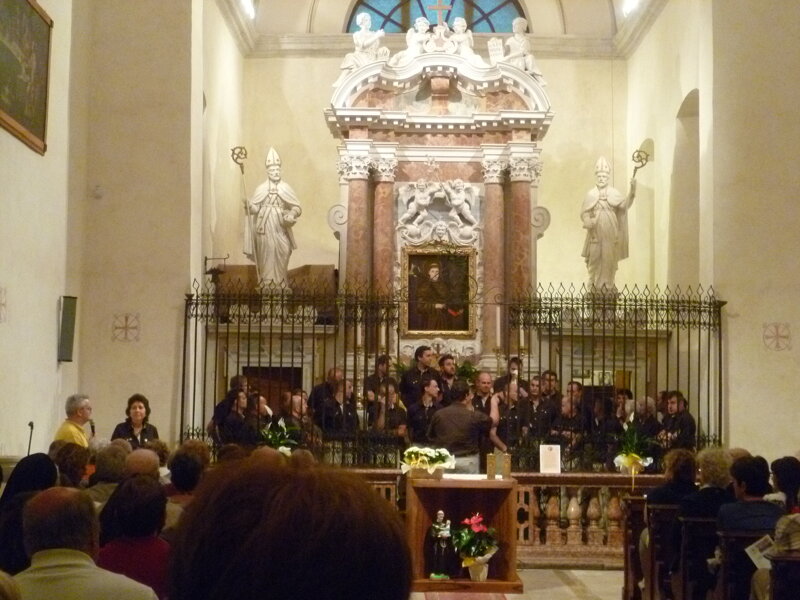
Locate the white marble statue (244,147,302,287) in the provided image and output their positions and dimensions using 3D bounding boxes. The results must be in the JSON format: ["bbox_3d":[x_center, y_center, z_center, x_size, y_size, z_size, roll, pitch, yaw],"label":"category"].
[{"bbox_3d":[-1.729,-1.127,16.423,0.770,1.980,0.580,2,-6,-7],"label":"white marble statue"}]

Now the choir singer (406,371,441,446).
[{"bbox_3d":[0.265,1.747,13.490,0.500,1.740,0.340,7,-8,-44],"label":"choir singer"}]

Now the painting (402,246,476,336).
[{"bbox_3d":[0.519,-0.125,15.800,0.973,1.210,0.100,1,-4,1],"label":"painting"}]

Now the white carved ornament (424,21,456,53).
[{"bbox_3d":[0.546,-3.538,16.200,0.420,0.430,0.220,1,-5,0],"label":"white carved ornament"}]

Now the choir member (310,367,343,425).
[{"bbox_3d":[-0.808,1.615,13.333,0.360,1.720,0.470,-2,-5,31],"label":"choir member"}]

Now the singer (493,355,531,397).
[{"bbox_3d":[1.288,1.527,13.933,0.480,1.720,0.360,0,-5,9],"label":"singer"}]

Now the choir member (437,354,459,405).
[{"bbox_3d":[0.557,1.493,13.732,0.470,1.740,0.330,2,-5,-17],"label":"choir member"}]

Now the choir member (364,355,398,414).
[{"bbox_3d":[-0.203,1.504,13.933,0.460,1.720,0.330,2,-5,-17],"label":"choir member"}]

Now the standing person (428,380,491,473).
[{"bbox_3d":[0.625,1.728,12.784,0.580,1.730,0.420,-1,-6,18],"label":"standing person"}]

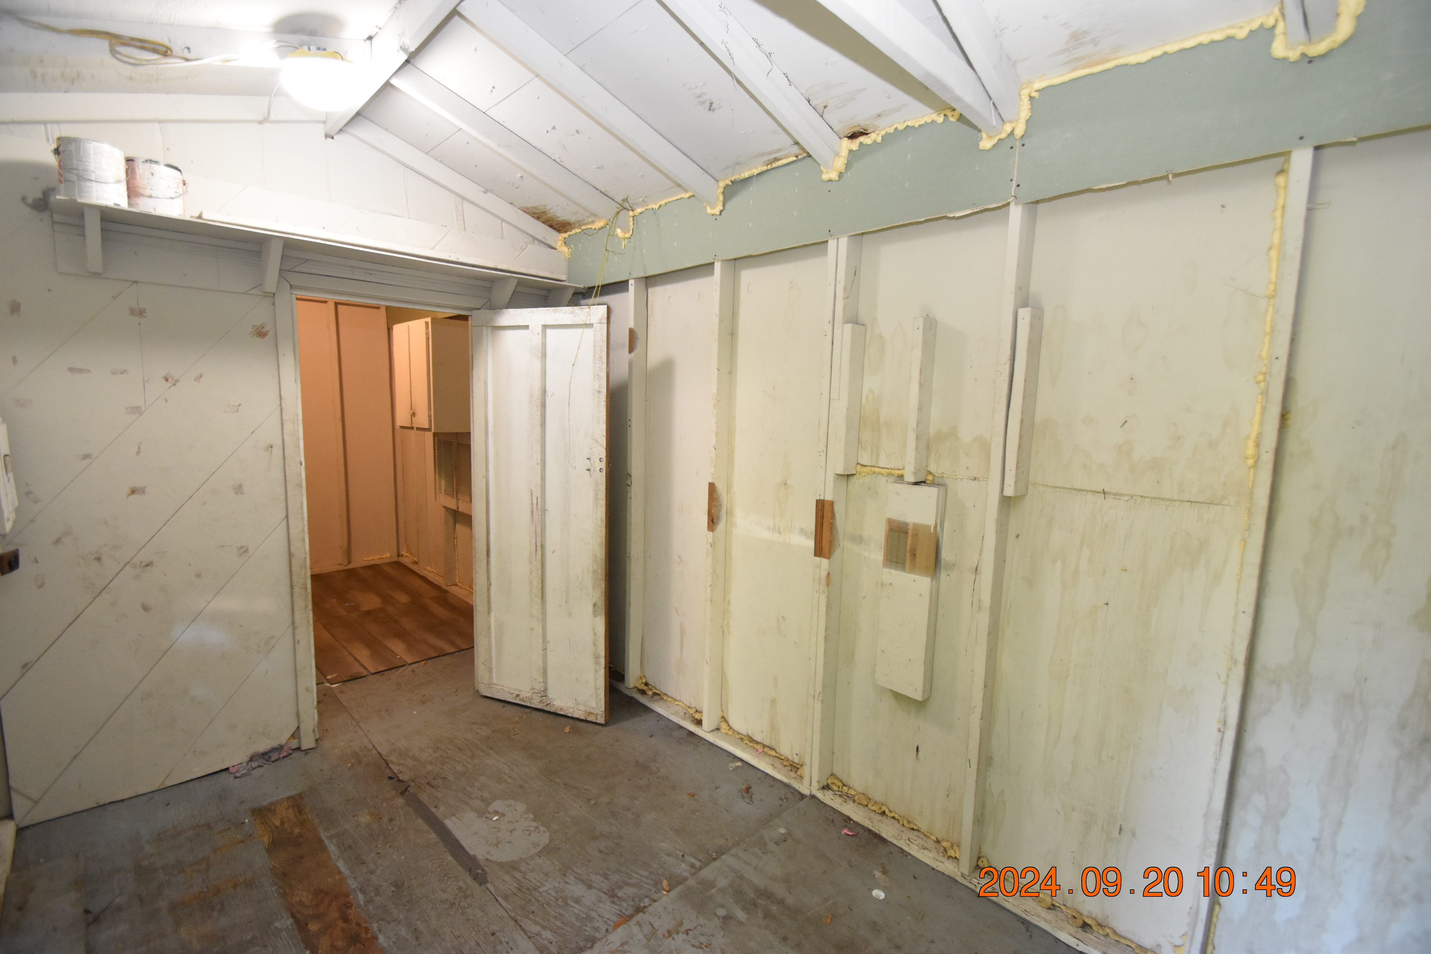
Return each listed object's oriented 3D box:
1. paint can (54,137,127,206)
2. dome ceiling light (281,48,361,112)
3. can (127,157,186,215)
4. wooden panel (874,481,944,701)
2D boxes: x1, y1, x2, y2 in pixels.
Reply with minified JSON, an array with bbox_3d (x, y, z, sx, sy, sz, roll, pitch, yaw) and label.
[{"bbox_3d":[-2.096,-1.014,2.011,0.166,0.190,0.166,-5,9,-44],"label":"paint can"},{"bbox_3d":[-1.281,-1.274,1.957,0.240,0.125,0.240,-18,18,-41],"label":"dome ceiling light"},{"bbox_3d":[-2.033,-1.030,2.160,0.166,0.190,0.166,-5,9,-44],"label":"can"},{"bbox_3d":[0.698,0.405,2.145,0.070,0.760,0.185,-5,9,-44],"label":"wooden panel"}]

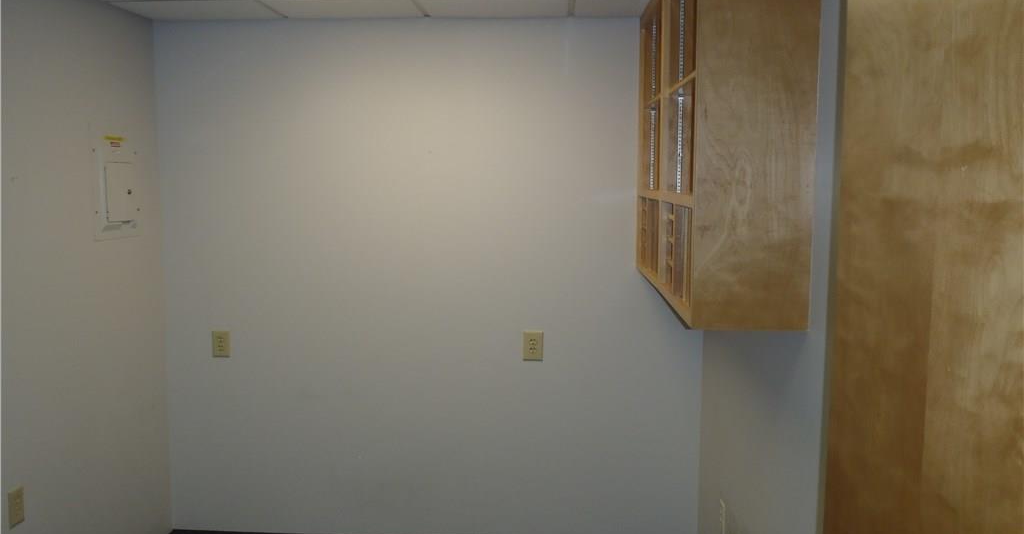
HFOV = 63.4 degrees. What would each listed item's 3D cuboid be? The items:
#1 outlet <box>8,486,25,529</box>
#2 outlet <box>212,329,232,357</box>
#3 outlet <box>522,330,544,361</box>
[{"bbox_3d":[-1.632,0.791,2.729,0.010,0.116,0.075,1,7,3],"label":"outlet"},{"bbox_3d":[-1.319,0.350,3.757,0.077,0.117,0.010,1,7,3],"label":"outlet"},{"bbox_3d":[0.096,0.350,3.685,0.084,0.126,0.010,1,7,3],"label":"outlet"}]

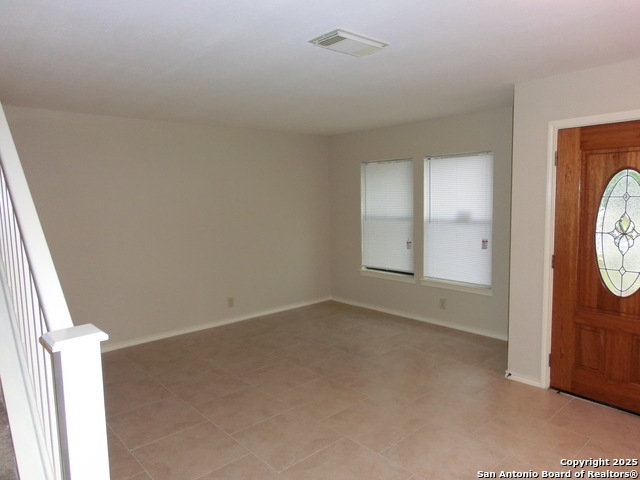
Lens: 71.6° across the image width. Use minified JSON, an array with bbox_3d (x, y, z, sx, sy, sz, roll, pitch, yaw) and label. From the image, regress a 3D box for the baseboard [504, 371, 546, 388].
[{"bbox_3d":[1.702,1.157,3.700,0.020,0.063,0.300,-6,7,-41],"label":"baseboard"}]

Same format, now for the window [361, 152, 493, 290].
[{"bbox_3d":[1.227,-0.246,5.473,0.100,1.503,1.914,-6,7,-41],"label":"window"}]

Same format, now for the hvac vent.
[{"bbox_3d":[0.170,-1.103,2.521,0.408,0.030,0.255,-6,7,-41],"label":"hvac vent"}]

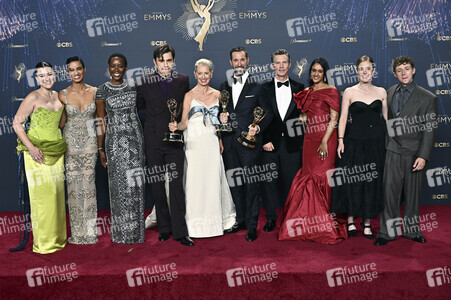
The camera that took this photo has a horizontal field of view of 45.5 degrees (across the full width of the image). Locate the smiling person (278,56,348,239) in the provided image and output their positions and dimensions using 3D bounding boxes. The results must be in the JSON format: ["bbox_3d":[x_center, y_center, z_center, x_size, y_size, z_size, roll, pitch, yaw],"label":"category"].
[{"bbox_3d":[0.825,-0.011,5.107,0.580,1.693,0.500,2,8,19],"label":"smiling person"}]

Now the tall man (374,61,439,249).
[{"bbox_3d":[1.655,0.013,4.921,0.580,1.701,0.400,1,8,15],"label":"tall man"}]

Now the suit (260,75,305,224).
[{"bbox_3d":[0.567,0.002,5.402,0.490,1.427,0.330,0,7,6],"label":"suit"}]

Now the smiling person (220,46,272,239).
[{"bbox_3d":[0.183,-0.071,5.171,0.540,1.817,0.480,1,8,16],"label":"smiling person"}]

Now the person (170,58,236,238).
[{"bbox_3d":[-0.206,-0.023,5.264,0.620,1.711,0.520,-1,7,-4],"label":"person"}]

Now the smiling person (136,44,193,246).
[{"bbox_3d":[-0.574,-0.044,5.064,0.540,1.857,0.400,-2,8,-8],"label":"smiling person"}]

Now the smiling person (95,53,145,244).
[{"bbox_3d":[-0.998,-0.006,5.095,0.480,1.789,0.340,-2,8,-8],"label":"smiling person"}]

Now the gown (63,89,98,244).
[{"bbox_3d":[-1.380,0.158,5.122,0.350,1.469,0.320,-2,8,-8],"label":"gown"}]

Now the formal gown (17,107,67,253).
[{"bbox_3d":[-1.677,0.264,4.919,0.460,1.323,0.400,-3,8,-18],"label":"formal gown"}]

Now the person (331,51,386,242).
[{"bbox_3d":[1.269,-0.024,5.137,0.530,1.731,0.400,0,8,10],"label":"person"}]

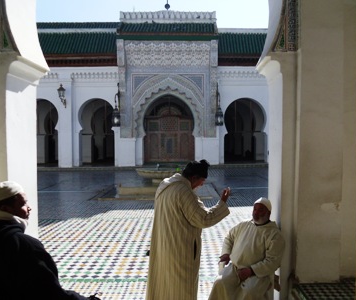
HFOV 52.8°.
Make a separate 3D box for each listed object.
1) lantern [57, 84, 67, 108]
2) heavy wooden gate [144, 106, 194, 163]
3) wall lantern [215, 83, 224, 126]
[{"bbox_3d":[-6.311,-2.905,19.453,0.451,1.254,0.735,-1,2,-2],"label":"lantern"},{"bbox_3d":[-0.495,-0.787,20.874,2.940,3.038,0.196,-1,2,-2],"label":"heavy wooden gate"},{"bbox_3d":[2.287,-2.496,19.649,0.470,2.352,0.784,-1,2,-2],"label":"wall lantern"}]

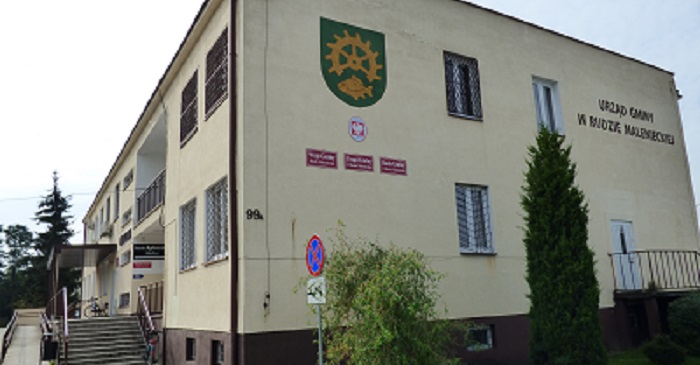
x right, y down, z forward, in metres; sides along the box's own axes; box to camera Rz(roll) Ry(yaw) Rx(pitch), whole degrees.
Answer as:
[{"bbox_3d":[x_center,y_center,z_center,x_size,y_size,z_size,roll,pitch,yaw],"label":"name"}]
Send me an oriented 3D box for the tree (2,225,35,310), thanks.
[{"bbox_3d":[-32.558,9.189,50.874,3.200,10.329,3.200,5,-15,-30],"label":"tree"}]

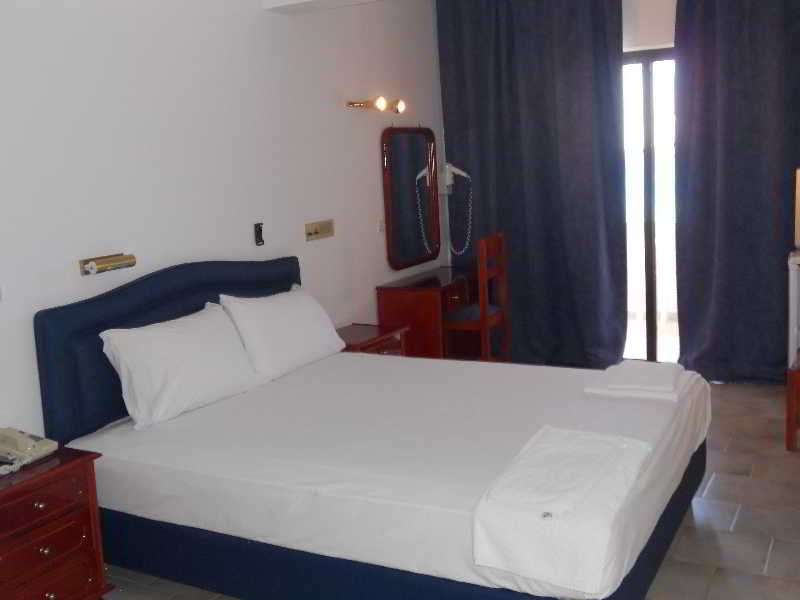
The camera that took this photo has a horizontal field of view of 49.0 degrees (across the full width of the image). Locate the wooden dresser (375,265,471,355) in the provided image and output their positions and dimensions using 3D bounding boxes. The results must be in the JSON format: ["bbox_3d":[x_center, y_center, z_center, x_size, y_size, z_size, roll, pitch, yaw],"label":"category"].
[{"bbox_3d":[0.283,0.184,5.885,0.447,0.678,0.931,2,11,28],"label":"wooden dresser"}]

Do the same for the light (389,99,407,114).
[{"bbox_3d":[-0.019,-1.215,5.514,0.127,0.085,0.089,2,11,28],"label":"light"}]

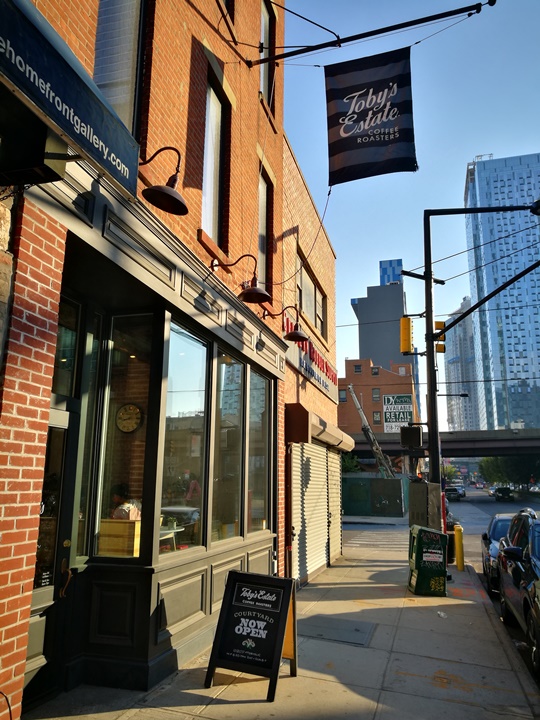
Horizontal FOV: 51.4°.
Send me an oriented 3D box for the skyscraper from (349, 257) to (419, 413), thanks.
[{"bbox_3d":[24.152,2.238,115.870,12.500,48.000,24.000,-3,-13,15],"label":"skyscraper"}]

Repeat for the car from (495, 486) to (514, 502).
[{"bbox_3d":[24.432,14.043,58.742,1.880,1.550,4.600,-4,-13,18],"label":"car"}]

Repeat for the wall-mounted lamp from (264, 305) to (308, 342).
[{"bbox_3d":[0.223,-0.514,7.808,0.650,0.480,0.350,-3,-13,15],"label":"wall-mounted lamp"}]

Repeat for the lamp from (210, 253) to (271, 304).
[{"bbox_3d":[-0.293,-0.873,5.933,0.640,0.510,0.356,-3,-13,16],"label":"lamp"}]

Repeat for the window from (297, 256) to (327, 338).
[{"bbox_3d":[0.915,-1.225,11.908,0.150,1.200,2.900,-3,-13,15],"label":"window"}]

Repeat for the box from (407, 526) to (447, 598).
[{"bbox_3d":[2.570,3.262,9.173,0.500,1.050,0.390,4,-12,0],"label":"box"}]

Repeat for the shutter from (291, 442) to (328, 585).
[{"bbox_3d":[0.716,2.571,9.773,0.100,2.120,3.000,-3,-13,16],"label":"shutter"}]

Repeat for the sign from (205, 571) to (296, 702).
[{"bbox_3d":[-0.120,2.204,4.611,0.570,0.820,0.570,-4,-13,21],"label":"sign"}]

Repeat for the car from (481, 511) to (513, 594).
[{"bbox_3d":[5.462,3.955,11.692,1.780,1.450,4.500,-3,-13,16],"label":"car"}]

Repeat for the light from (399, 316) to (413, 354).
[{"bbox_3d":[2.693,-0.459,11.146,0.240,0.750,0.340,-4,-13,22],"label":"light"}]

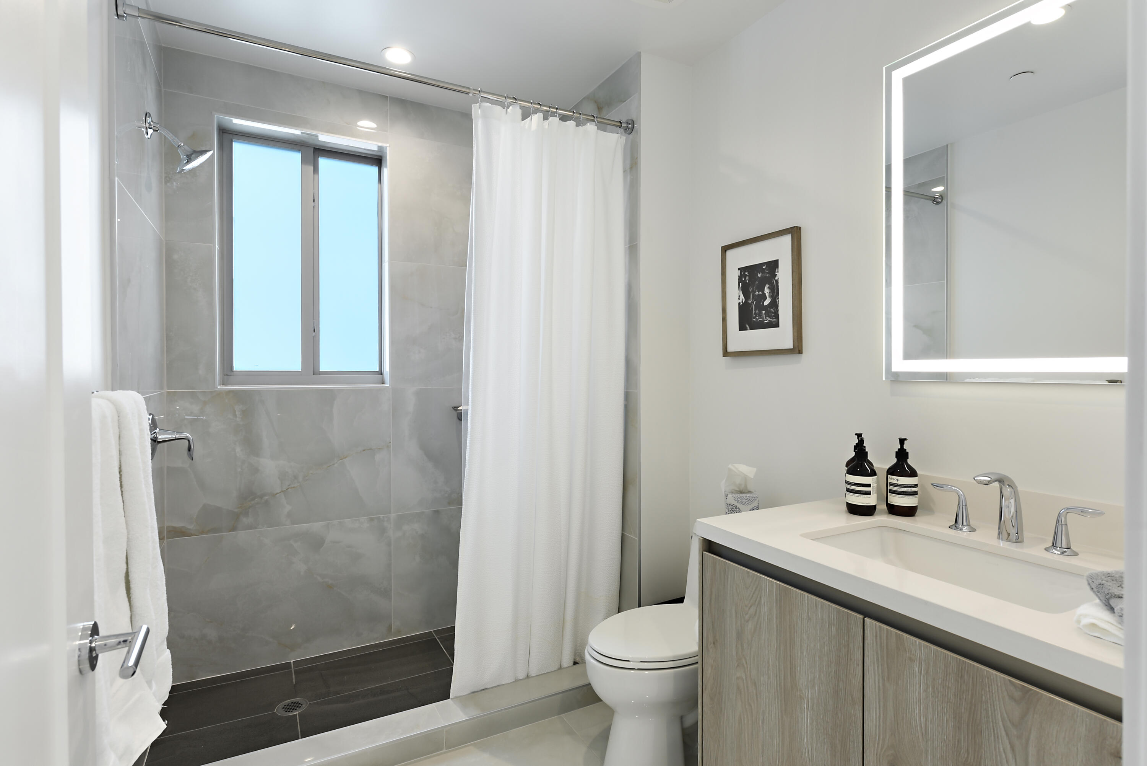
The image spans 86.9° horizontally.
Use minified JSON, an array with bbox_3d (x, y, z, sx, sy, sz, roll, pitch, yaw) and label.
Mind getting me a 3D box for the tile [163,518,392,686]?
[{"bbox_3d":[-1.260,0.934,2.690,0.890,0.604,0.012,-1,1,-29],"label":"tile"}]

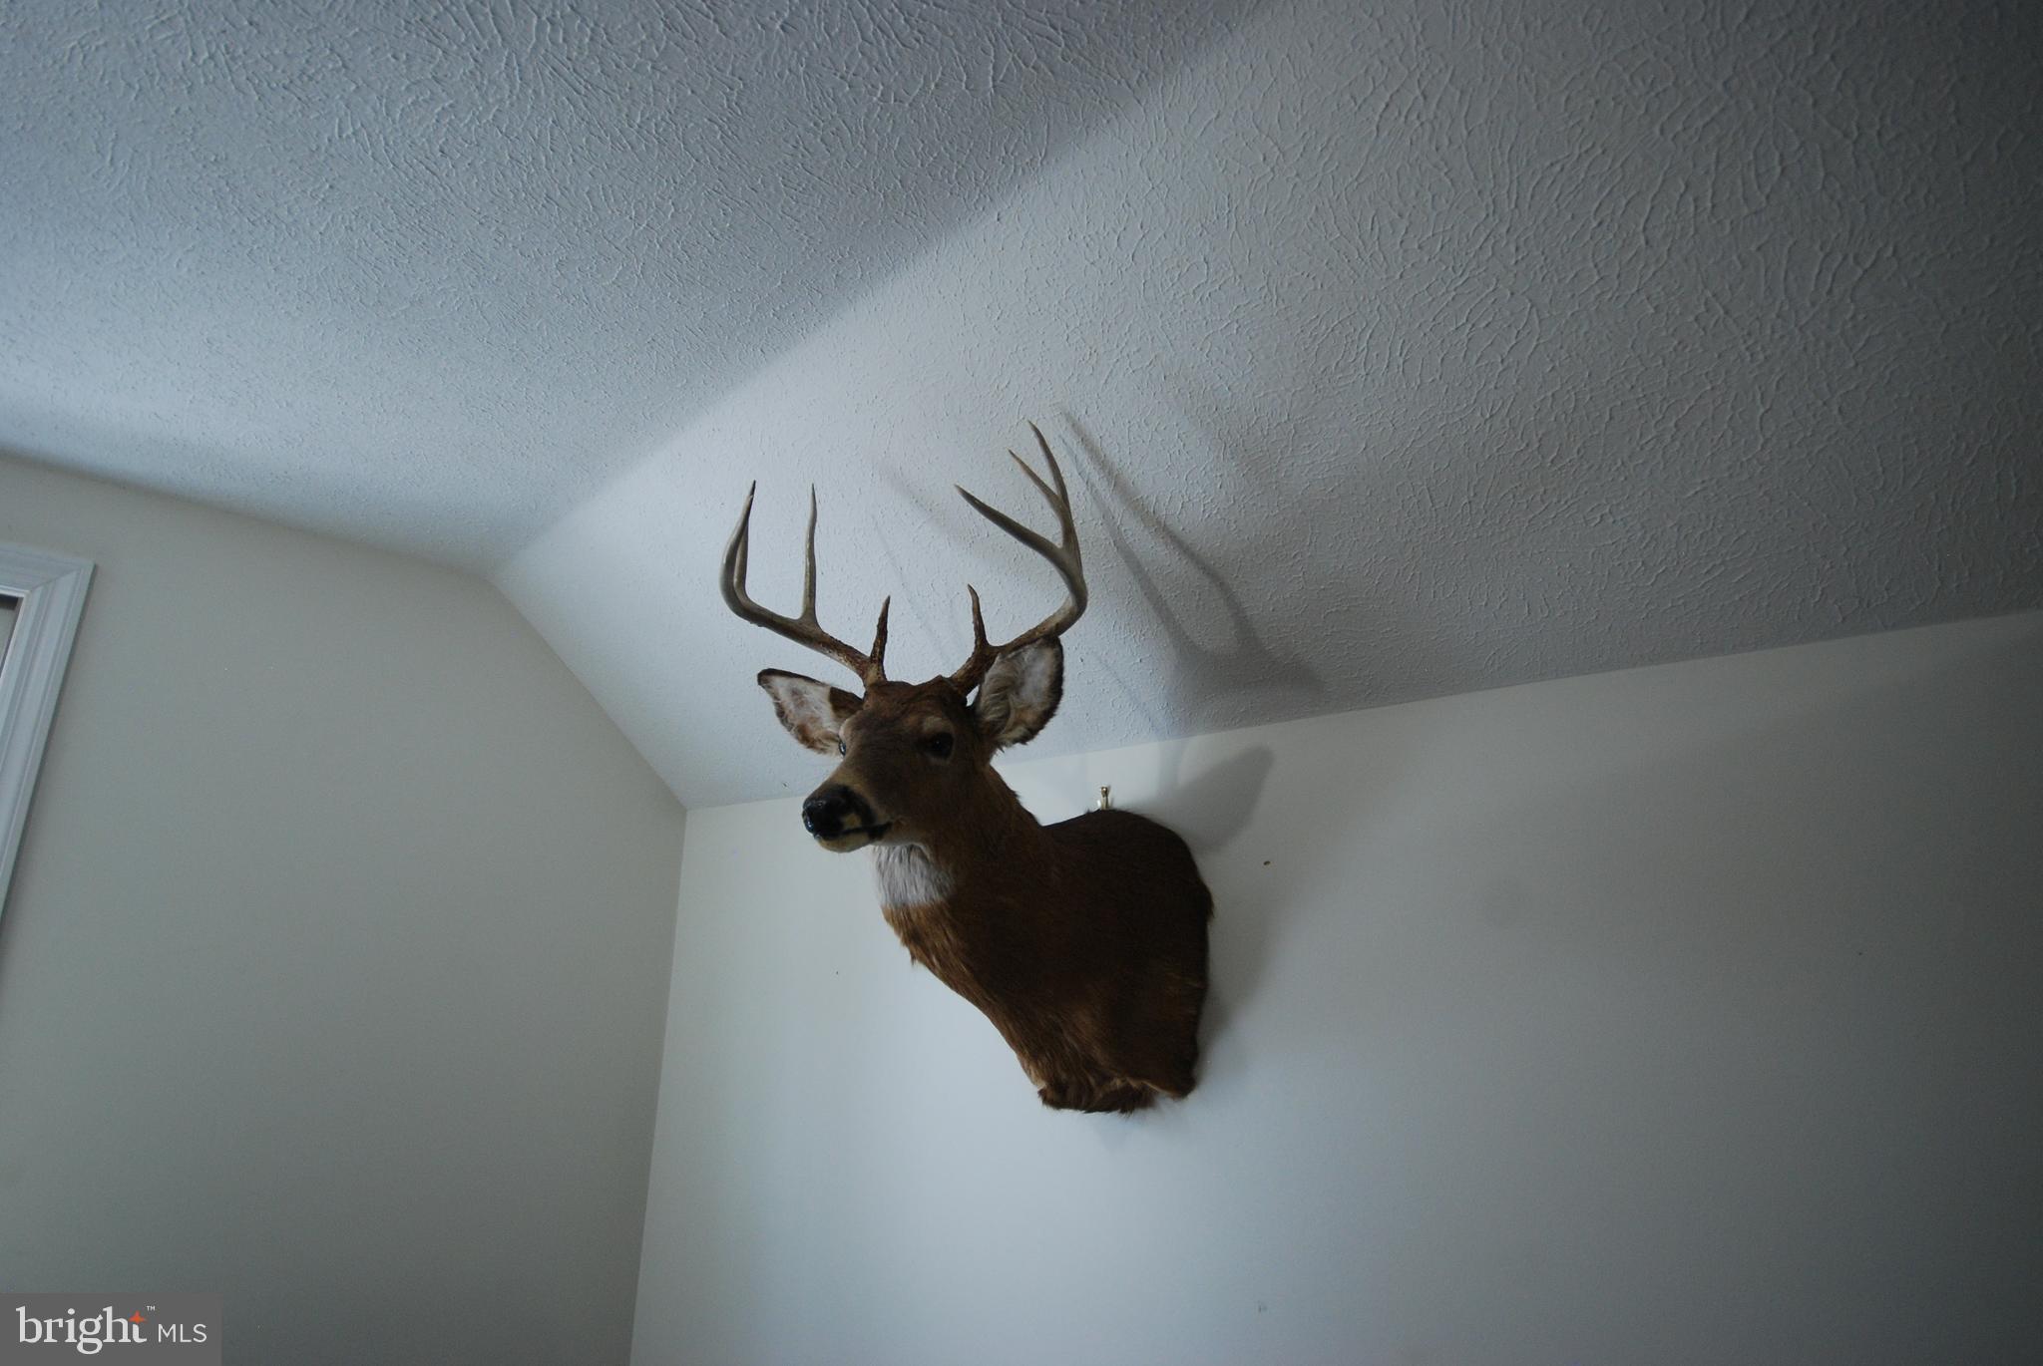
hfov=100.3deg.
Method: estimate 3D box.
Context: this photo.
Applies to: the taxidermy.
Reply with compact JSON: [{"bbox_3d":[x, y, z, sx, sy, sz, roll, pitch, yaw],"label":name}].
[{"bbox_3d":[-0.022,0.159,1.026,0.420,0.760,0.610,-10,-17,35],"label":"taxidermy"}]

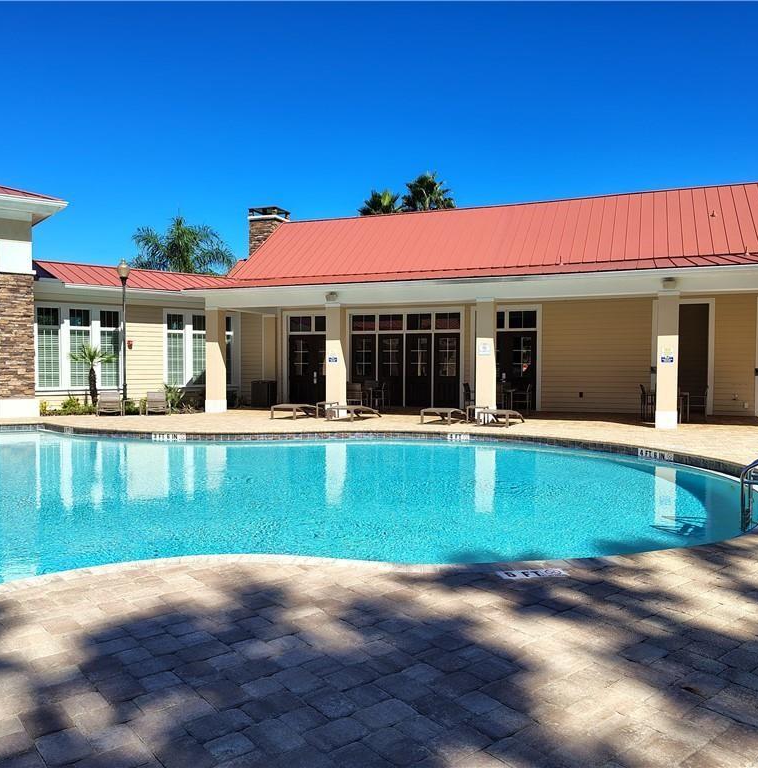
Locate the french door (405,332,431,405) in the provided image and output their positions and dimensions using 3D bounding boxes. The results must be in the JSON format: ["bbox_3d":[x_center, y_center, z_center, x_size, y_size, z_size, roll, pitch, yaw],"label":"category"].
[{"bbox_3d":[1.321,-0.436,23.694,0.930,2.440,0.090,1,2,22],"label":"french door"}]

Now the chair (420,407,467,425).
[{"bbox_3d":[1.656,0.769,17.785,0.720,0.360,1.700,1,2,30],"label":"chair"}]

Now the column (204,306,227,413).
[{"bbox_3d":[-4.646,-0.639,20.317,0.427,3.020,0.427,1,2,22],"label":"column"}]

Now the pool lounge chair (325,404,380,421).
[{"bbox_3d":[-0.638,0.737,18.612,0.700,0.370,1.750,1,2,22],"label":"pool lounge chair"}]

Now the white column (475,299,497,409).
[{"bbox_3d":[2.749,-0.586,17.980,0.450,3.080,0.450,1,2,22],"label":"white column"}]

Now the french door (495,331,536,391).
[{"bbox_3d":[3.958,-0.403,21.999,1.830,2.430,0.100,1,2,22],"label":"french door"}]

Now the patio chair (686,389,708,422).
[{"bbox_3d":[8.549,0.493,19.170,0.600,0.860,0.570,1,2,22],"label":"patio chair"}]

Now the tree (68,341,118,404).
[{"bbox_3d":[-8.801,-0.234,21.850,1.420,2.090,1.420,-1,2,-22],"label":"tree"}]

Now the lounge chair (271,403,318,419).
[{"bbox_3d":[-2.064,0.726,19.051,0.720,0.360,1.700,1,2,30],"label":"lounge chair"}]

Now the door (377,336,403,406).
[{"bbox_3d":[0.402,-0.447,23.435,0.900,2.430,0.100,1,2,22],"label":"door"}]

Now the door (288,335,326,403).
[{"bbox_3d":[-2.321,-0.485,25.165,1.850,2.440,0.100,1,2,22],"label":"door"}]

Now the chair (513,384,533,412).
[{"bbox_3d":[4.135,0.445,20.545,0.600,0.860,0.570,1,2,22],"label":"chair"}]

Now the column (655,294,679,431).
[{"bbox_3d":[6.442,-0.504,15.842,0.427,3.020,0.427,1,2,22],"label":"column"}]

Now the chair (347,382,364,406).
[{"bbox_3d":[-0.825,0.423,21.018,0.570,0.860,0.620,-1,2,-20],"label":"chair"}]

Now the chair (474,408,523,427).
[{"bbox_3d":[2.941,0.789,17.202,0.720,0.360,1.700,1,2,30],"label":"chair"}]

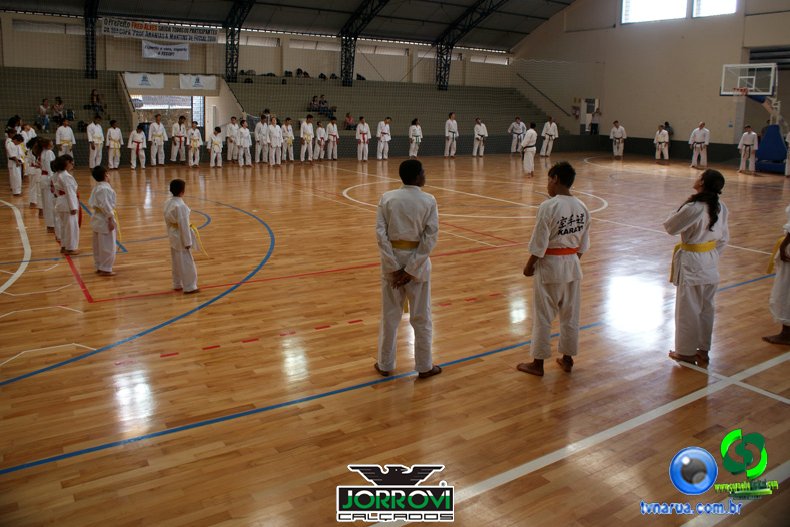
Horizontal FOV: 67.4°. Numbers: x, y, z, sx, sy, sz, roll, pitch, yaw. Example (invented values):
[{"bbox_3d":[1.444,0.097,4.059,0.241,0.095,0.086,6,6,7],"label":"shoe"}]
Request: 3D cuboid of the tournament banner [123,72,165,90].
[{"bbox_3d":[-10.209,-7.461,24.200,1.580,0.620,0.030,-8,17,-31],"label":"tournament banner"}]

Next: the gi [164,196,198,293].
[{"bbox_3d":[-2.303,-0.214,6.395,0.370,1.023,0.280,15,20,41],"label":"gi"}]

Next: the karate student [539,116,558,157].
[{"bbox_3d":[6.950,-5.709,26.833,0.720,1.795,0.380,6,15,16],"label":"karate student"}]

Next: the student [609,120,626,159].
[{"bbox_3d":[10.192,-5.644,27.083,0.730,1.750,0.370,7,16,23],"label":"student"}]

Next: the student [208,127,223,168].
[{"bbox_3d":[-5.788,-3.757,19.176,0.460,1.277,0.280,-6,16,-27],"label":"student"}]

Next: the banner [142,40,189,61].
[{"bbox_3d":[-10.077,-9.322,26.021,2.000,0.680,0.050,-8,17,-32],"label":"banner"}]

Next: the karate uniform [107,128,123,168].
[{"bbox_3d":[-8.787,-3.622,18.598,0.500,1.290,0.280,-7,16,-28],"label":"karate uniform"}]

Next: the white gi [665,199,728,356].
[{"bbox_3d":[2.516,0.142,4.945,0.480,1.342,0.340,-4,15,-21],"label":"white gi"}]

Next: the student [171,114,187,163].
[{"bbox_3d":[-7.414,-4.228,20.268,0.530,1.558,0.300,-7,17,-29],"label":"student"}]

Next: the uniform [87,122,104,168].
[{"bbox_3d":[-9.461,-3.728,18.721,0.540,1.390,0.340,-12,19,-41],"label":"uniform"}]

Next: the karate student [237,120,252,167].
[{"bbox_3d":[-4.980,-3.977,19.632,0.480,1.514,0.300,-9,18,-34],"label":"karate student"}]

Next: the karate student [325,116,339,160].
[{"bbox_3d":[-2.391,-4.858,23.030,0.500,1.637,0.310,-8,17,-32],"label":"karate student"}]

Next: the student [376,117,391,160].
[{"bbox_3d":[-0.440,-4.810,23.203,0.520,1.497,0.320,-4,15,-19],"label":"student"}]

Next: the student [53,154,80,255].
[{"bbox_3d":[-4.405,-0.791,7.937,0.280,1.304,0.380,-10,19,-38],"label":"student"}]

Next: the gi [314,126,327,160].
[{"bbox_3d":[-2.919,-4.799,23.216,0.460,1.490,0.340,-8,17,-33],"label":"gi"}]

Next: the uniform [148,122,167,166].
[{"bbox_3d":[-7.773,-3.913,19.476,0.600,1.436,0.300,-7,16,-28],"label":"uniform"}]

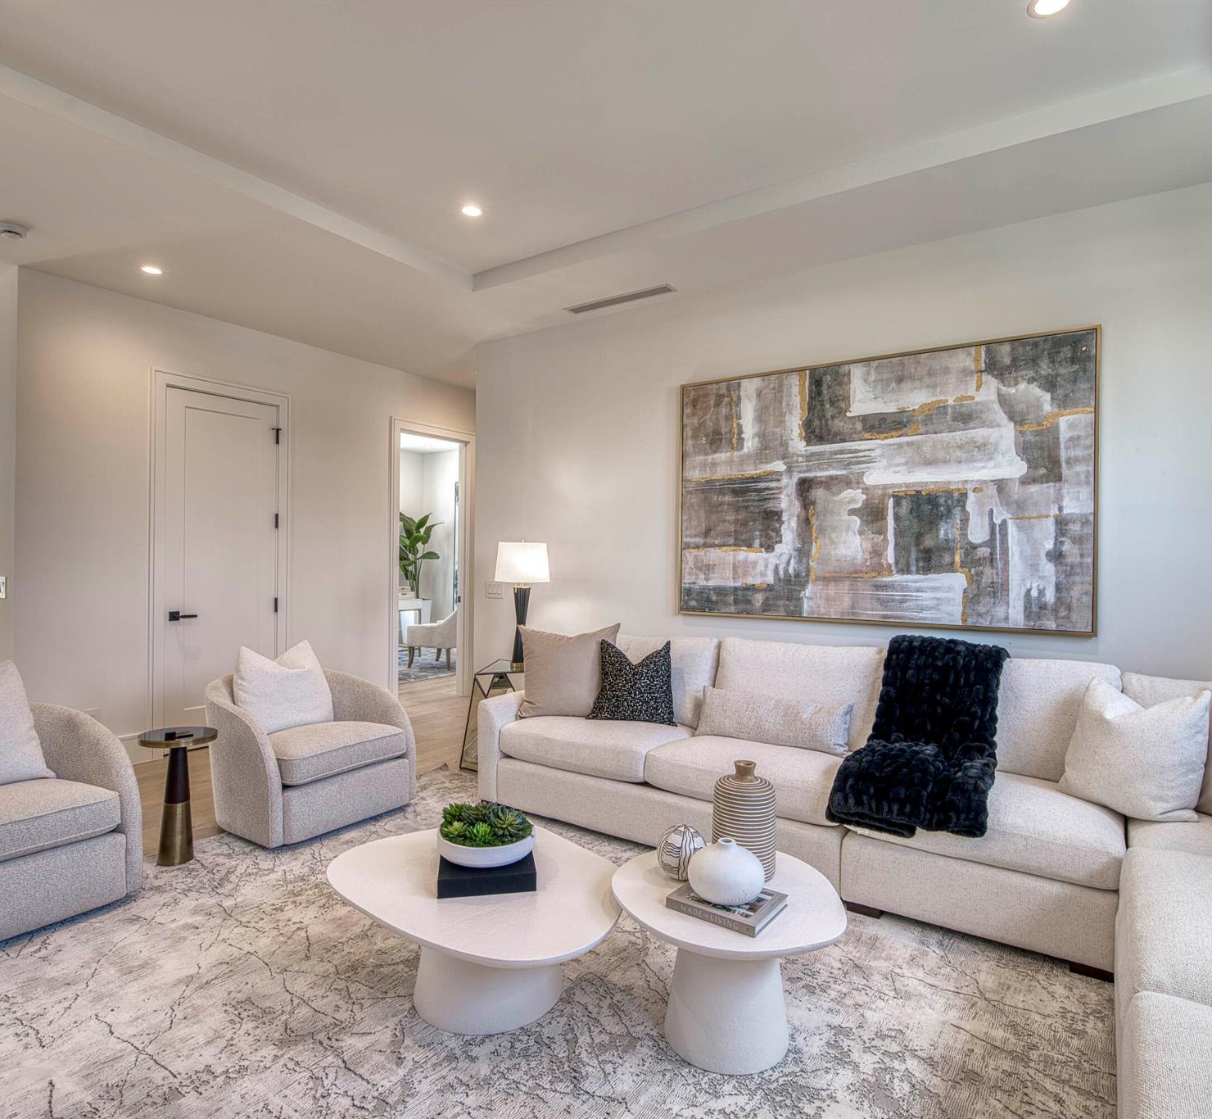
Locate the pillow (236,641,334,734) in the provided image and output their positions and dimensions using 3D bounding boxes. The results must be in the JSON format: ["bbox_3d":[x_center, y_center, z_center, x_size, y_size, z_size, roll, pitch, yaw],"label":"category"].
[{"bbox_3d":[-1.698,0.655,3.660,0.180,0.460,0.490,-23,-12,31],"label":"pillow"}]

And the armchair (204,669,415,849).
[{"bbox_3d":[-1.640,0.971,3.728,0.870,0.710,0.820,1,0,34],"label":"armchair"}]

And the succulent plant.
[{"bbox_3d":[-0.386,0.850,2.240,0.290,0.090,0.290,1,0,0],"label":"succulent plant"}]

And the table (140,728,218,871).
[{"bbox_3d":[-1.903,1.052,3.099,0.305,0.550,0.305,1,0,34],"label":"table"}]

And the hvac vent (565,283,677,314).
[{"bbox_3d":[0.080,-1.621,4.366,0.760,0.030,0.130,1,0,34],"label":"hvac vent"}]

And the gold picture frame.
[{"bbox_3d":[1.352,-0.362,3.754,2.120,1.400,0.050,1,0,34],"label":"gold picture frame"}]

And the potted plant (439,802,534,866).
[{"bbox_3d":[-0.384,0.872,2.240,0.310,0.130,0.310,1,0,0],"label":"potted plant"}]

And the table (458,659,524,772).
[{"bbox_3d":[-0.598,1.032,4.585,0.560,0.600,0.560,1,0,34],"label":"table"}]

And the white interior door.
[{"bbox_3d":[-2.699,0.078,4.933,0.050,2.440,0.775,1,0,34],"label":"white interior door"}]

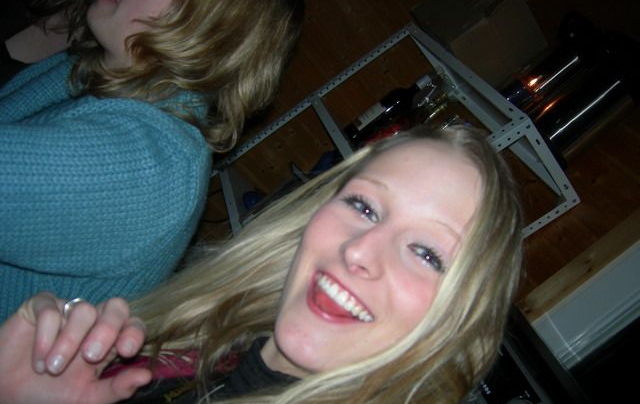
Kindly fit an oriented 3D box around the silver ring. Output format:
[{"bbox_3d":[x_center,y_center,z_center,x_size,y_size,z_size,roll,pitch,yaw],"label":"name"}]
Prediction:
[{"bbox_3d":[-0.168,0.076,0.462,0.004,0.020,0.020,-22,-109,57],"label":"silver ring"}]

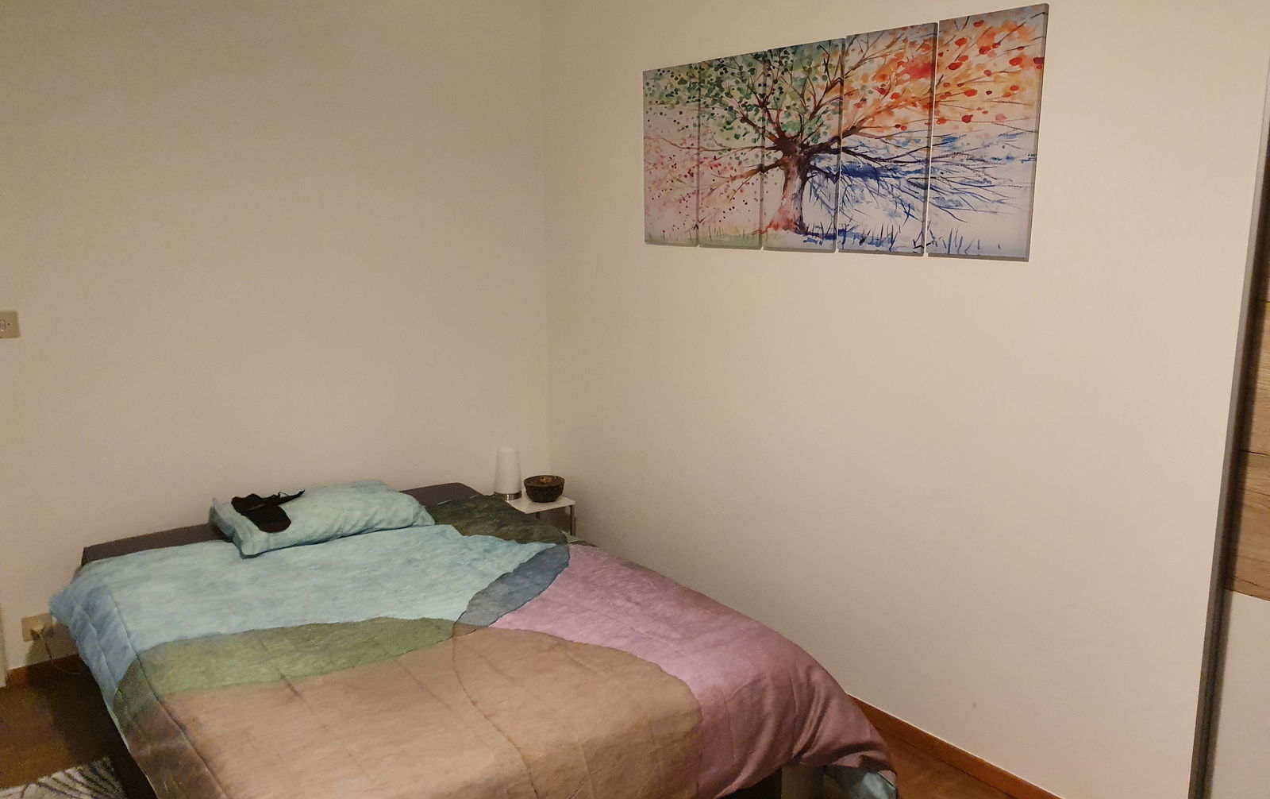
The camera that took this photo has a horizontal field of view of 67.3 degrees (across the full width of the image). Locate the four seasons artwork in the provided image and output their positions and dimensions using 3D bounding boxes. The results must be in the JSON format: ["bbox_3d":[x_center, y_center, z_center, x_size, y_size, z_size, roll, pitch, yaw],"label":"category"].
[{"bbox_3d":[0.515,-0.771,2.941,0.020,0.600,1.550,-8,14,-37],"label":"four seasons artwork"}]

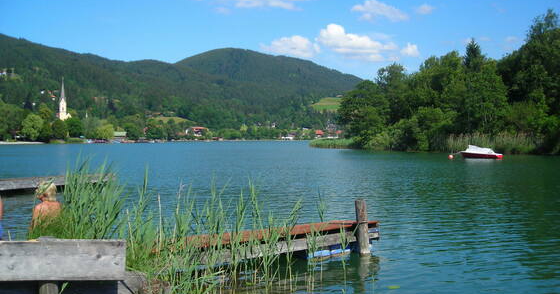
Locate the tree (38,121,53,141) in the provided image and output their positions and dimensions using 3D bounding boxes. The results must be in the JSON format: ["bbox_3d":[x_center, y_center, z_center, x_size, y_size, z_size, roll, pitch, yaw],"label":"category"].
[{"bbox_3d":[-171.669,-11.164,450.000,10.249,15.007,9.736,0,1,0],"label":"tree"}]

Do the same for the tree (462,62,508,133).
[{"bbox_3d":[34.100,-7.052,102.000,7.633,14.270,7.251,0,1,0],"label":"tree"}]

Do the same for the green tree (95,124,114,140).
[{"bbox_3d":[-128.477,-10.981,450.000,14.641,12.445,13.909,0,1,0],"label":"green tree"}]

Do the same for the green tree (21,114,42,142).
[{"bbox_3d":[-179.897,-13.936,445.000,15.927,20.632,15.130,0,1,0],"label":"green tree"}]

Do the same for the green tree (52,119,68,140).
[{"bbox_3d":[-160.688,-12.445,450.000,11.713,15.373,11.127,0,1,0],"label":"green tree"}]

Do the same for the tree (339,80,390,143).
[{"bbox_3d":[16.708,-6.703,123.000,10.005,13.607,9.505,0,1,0],"label":"tree"}]

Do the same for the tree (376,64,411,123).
[{"bbox_3d":[23.634,-9.162,128.000,7.080,16.450,6.726,0,1,0],"label":"tree"}]

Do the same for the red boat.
[{"bbox_3d":[21.031,0.531,64.000,4.200,1.300,1.750,0,1,41],"label":"red boat"}]

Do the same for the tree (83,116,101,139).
[{"bbox_3d":[-137.994,-13.909,450.000,13.177,18.302,12.518,0,1,0],"label":"tree"}]

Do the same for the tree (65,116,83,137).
[{"bbox_3d":[-152.851,-14.249,455.000,13.324,18.135,12.657,0,1,0],"label":"tree"}]

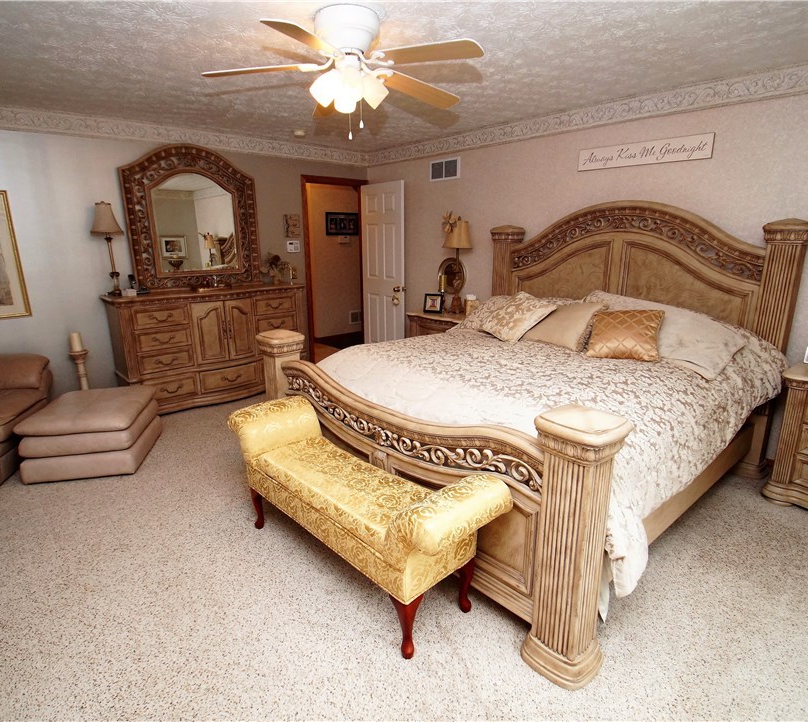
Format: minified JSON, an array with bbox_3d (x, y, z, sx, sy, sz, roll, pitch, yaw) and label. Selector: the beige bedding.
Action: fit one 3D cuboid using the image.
[{"bbox_3d":[0.798,0.083,2.825,2.050,0.580,2.080,-14,21,-39],"label":"beige bedding"}]

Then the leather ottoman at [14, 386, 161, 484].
[{"bbox_3d":[-2.197,0.493,3.240,0.664,0.410,0.667,-4,16,-11],"label":"leather ottoman"}]

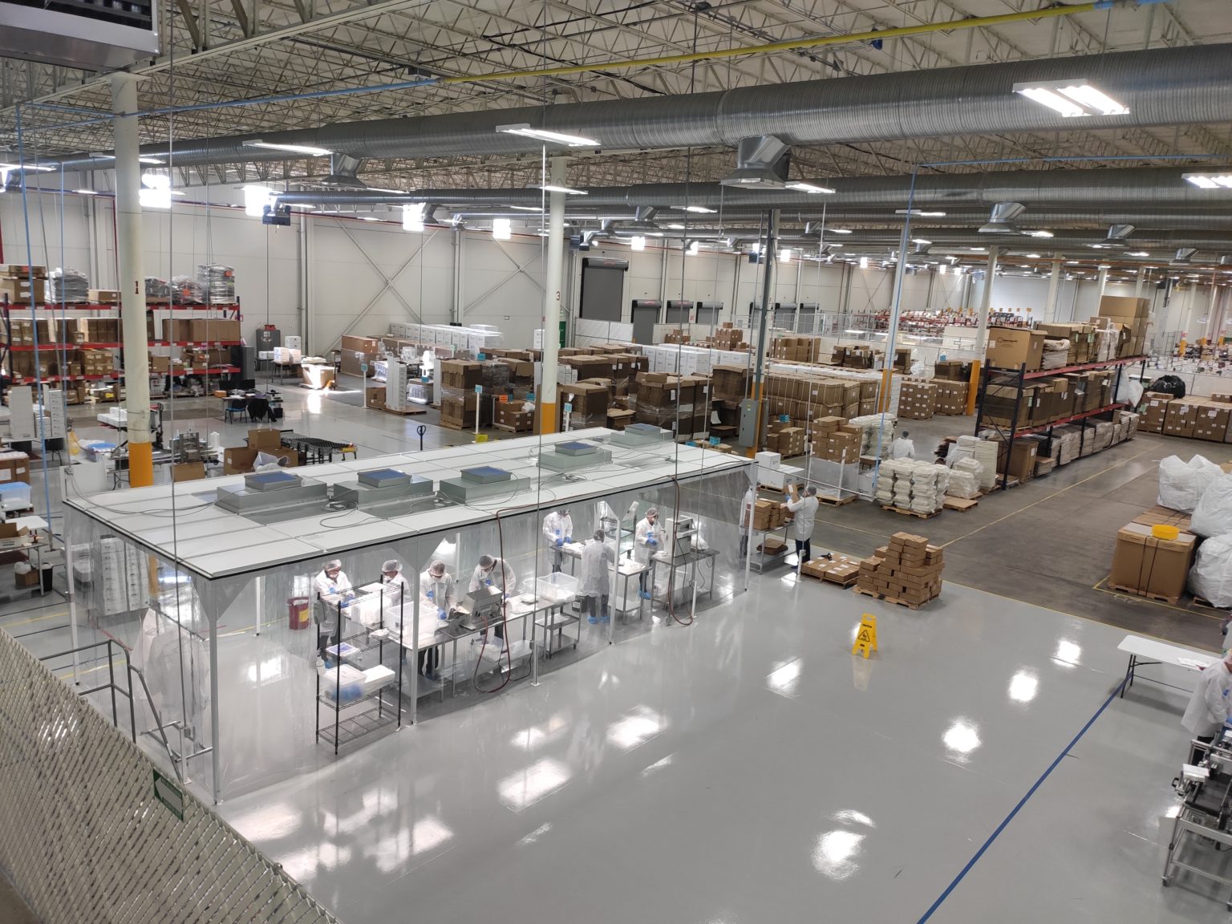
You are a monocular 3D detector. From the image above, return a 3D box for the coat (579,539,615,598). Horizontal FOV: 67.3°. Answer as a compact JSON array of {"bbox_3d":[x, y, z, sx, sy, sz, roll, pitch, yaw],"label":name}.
[{"bbox_3d":[-0.287,1.681,15.045,0.530,0.970,0.420,6,12,9],"label":"coat"}]

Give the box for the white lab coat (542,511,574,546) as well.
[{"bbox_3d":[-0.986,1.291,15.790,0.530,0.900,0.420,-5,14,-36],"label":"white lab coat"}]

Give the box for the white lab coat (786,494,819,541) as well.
[{"bbox_3d":[3.744,1.097,18.453,0.520,0.980,0.520,15,16,42],"label":"white lab coat"}]

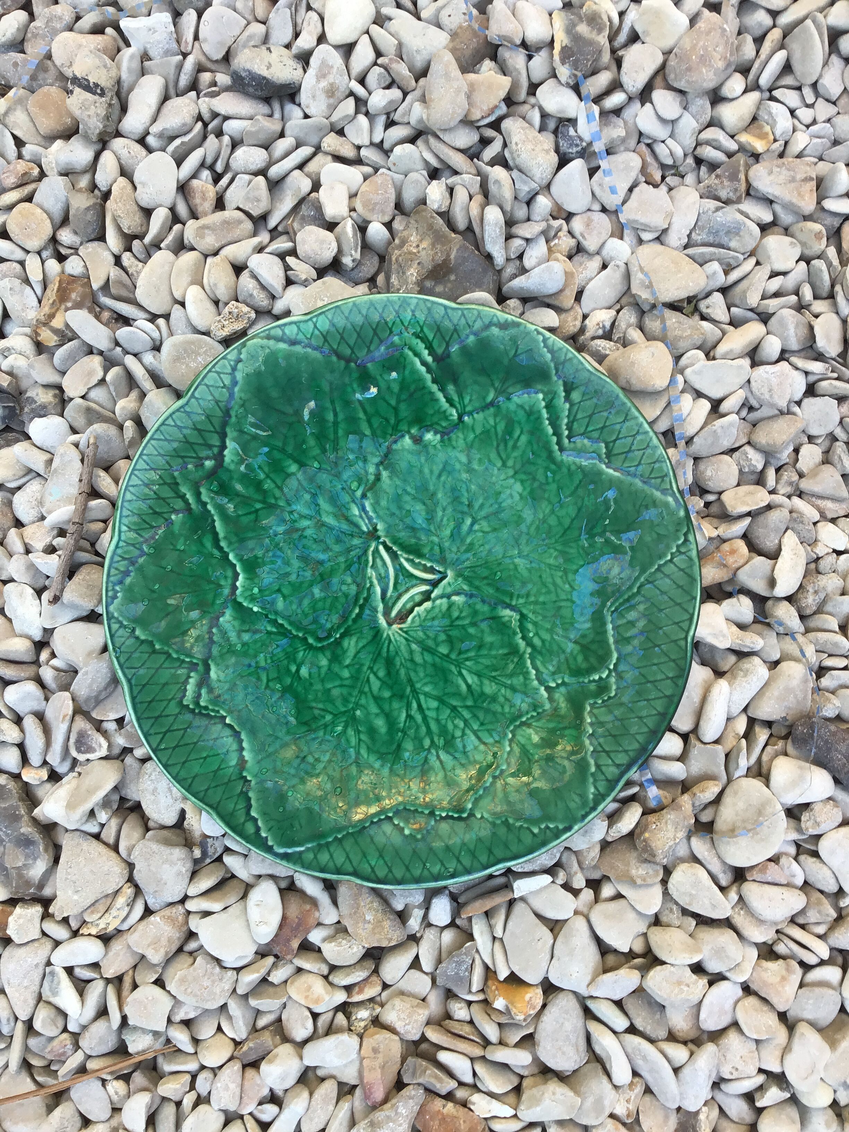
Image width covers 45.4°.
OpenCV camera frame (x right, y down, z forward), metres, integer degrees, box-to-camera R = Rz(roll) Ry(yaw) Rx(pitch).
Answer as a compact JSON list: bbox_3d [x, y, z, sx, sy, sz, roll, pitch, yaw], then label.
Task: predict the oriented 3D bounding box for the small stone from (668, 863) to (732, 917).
[{"bbox_3d":[0.102,0.122,0.378,0.014,0.011,0.025,-39,85,-6],"label":"small stone"}]

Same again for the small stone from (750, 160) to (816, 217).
[{"bbox_3d":[0.147,-0.156,0.416,0.027,0.015,0.023,5,82,0],"label":"small stone"}]

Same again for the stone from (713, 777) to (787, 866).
[{"bbox_3d":[0.131,0.103,0.410,0.029,0.014,0.035,7,85,1],"label":"stone"}]

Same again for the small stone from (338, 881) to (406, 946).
[{"bbox_3d":[-0.022,0.137,0.410,0.022,0.017,0.037,-38,86,-3],"label":"small stone"}]

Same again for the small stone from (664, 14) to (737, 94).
[{"bbox_3d":[0.117,-0.213,0.423,0.023,0.019,0.033,29,83,3],"label":"small stone"}]

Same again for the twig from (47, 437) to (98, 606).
[{"bbox_3d":[-0.132,-0.017,0.386,0.006,0.006,0.067,11,82,0],"label":"twig"}]

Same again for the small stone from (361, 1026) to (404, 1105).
[{"bbox_3d":[-0.017,0.182,0.370,0.015,0.015,0.026,8,82,0],"label":"small stone"}]

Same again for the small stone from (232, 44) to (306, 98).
[{"bbox_3d":[-0.068,-0.215,0.442,0.033,0.018,0.020,8,85,1],"label":"small stone"}]

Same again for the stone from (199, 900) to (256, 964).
[{"bbox_3d":[-0.070,0.136,0.375,0.023,0.011,0.020,-23,84,-4],"label":"stone"}]

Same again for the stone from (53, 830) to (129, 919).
[{"bbox_3d":[-0.123,0.115,0.374,0.025,0.014,0.031,7,82,0],"label":"stone"}]

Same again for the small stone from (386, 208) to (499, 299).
[{"bbox_3d":[0.008,-0.131,0.434,0.048,0.026,0.041,30,85,3],"label":"small stone"}]

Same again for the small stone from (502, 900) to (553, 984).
[{"bbox_3d":[0.041,0.151,0.406,0.019,0.012,0.034,-18,85,-2],"label":"small stone"}]

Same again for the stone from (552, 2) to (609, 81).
[{"bbox_3d":[0.068,-0.228,0.443,0.024,0.021,0.034,-8,85,-1],"label":"stone"}]

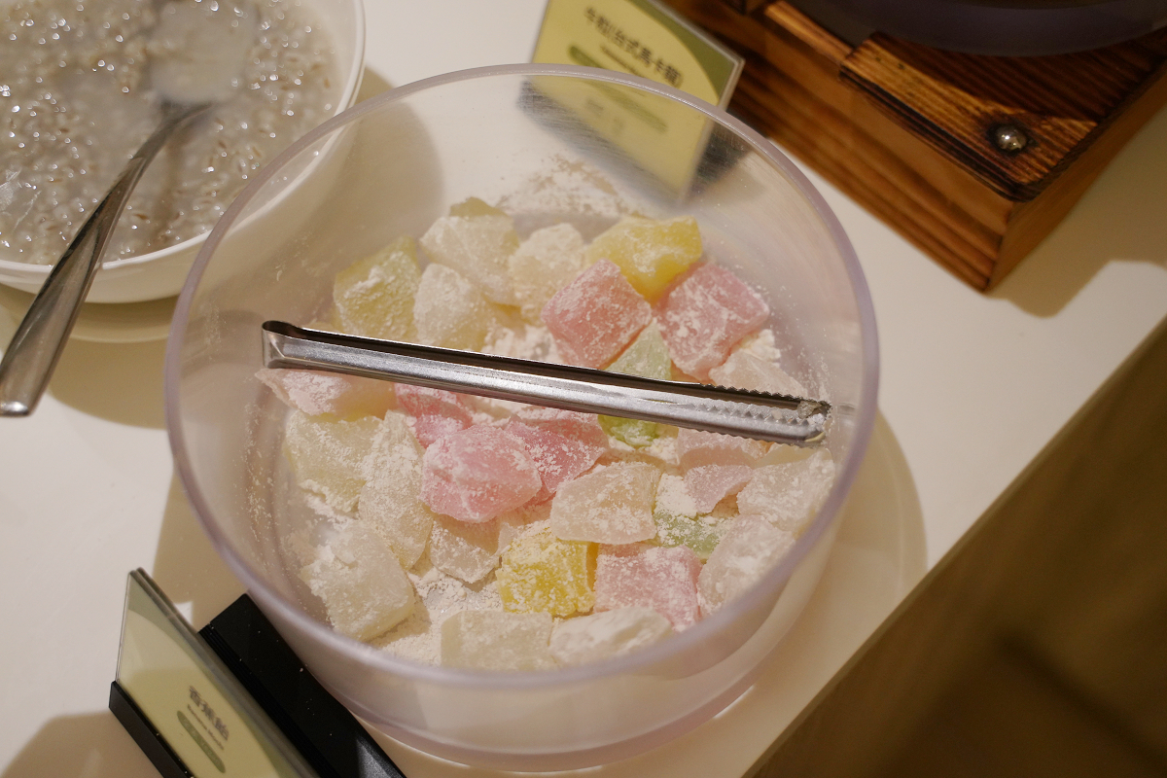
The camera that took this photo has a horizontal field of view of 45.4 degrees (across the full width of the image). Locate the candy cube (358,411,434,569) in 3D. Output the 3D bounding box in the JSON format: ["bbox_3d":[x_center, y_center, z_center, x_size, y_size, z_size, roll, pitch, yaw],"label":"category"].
[{"bbox_3d":[-0.059,0.032,0.438,0.021,0.022,0.040,-12,84,-3],"label":"candy cube"}]

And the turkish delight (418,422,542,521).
[{"bbox_3d":[-0.031,0.027,0.432,0.030,0.022,0.022,18,74,8],"label":"turkish delight"}]

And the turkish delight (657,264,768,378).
[{"bbox_3d":[0.043,-0.022,0.464,0.026,0.021,0.025,41,80,12],"label":"turkish delight"}]

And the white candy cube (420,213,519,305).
[{"bbox_3d":[-0.038,-0.044,0.476,0.026,0.020,0.021,36,81,9],"label":"white candy cube"}]

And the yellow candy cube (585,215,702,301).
[{"bbox_3d":[0.021,-0.044,0.478,0.031,0.022,0.024,-17,62,-6],"label":"yellow candy cube"}]

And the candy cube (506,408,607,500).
[{"bbox_3d":[-0.008,0.020,0.441,0.028,0.022,0.026,21,65,14],"label":"candy cube"}]

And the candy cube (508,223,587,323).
[{"bbox_3d":[-0.012,-0.040,0.478,0.024,0.024,0.024,-13,62,-4],"label":"candy cube"}]

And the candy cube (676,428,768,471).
[{"bbox_3d":[0.044,0.016,0.441,0.028,0.020,0.022,-6,61,0],"label":"candy cube"}]

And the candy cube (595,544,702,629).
[{"bbox_3d":[0.020,0.061,0.429,0.029,0.020,0.021,5,67,4],"label":"candy cube"}]

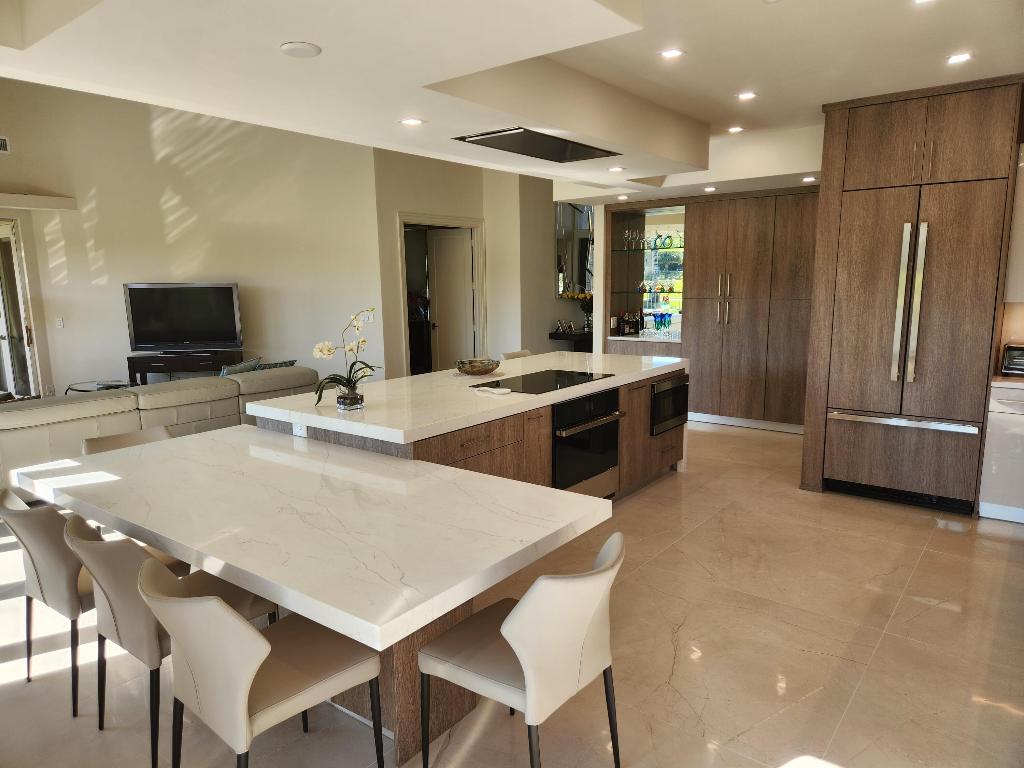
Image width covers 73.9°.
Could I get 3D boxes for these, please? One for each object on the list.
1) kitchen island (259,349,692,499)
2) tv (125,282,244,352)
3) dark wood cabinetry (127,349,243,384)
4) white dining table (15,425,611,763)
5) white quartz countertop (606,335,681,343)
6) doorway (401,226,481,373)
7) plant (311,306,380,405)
[{"bbox_3d":[-0.017,0.403,4.558,1.221,0.905,3.047,6,11,37],"label":"kitchen island"},{"bbox_3d":[-3.272,-0.655,6.802,1.063,0.684,0.140,-2,9,-8],"label":"tv"},{"bbox_3d":[-3.258,0.124,6.902,1.040,0.826,0.420,-2,9,-8],"label":"dark wood cabinetry"},{"bbox_3d":[-0.891,0.768,2.710,2.312,0.774,1.075,6,11,37],"label":"white dining table"},{"bbox_3d":[1.610,-0.515,7.685,0.912,0.040,0.560,6,11,37],"label":"white quartz countertop"},{"bbox_3d":[-0.831,-0.765,8.089,0.160,2.154,1.287,6,11,37],"label":"doorway"},{"bbox_3d":[-0.852,-0.128,3.473,0.330,0.500,0.260,-3,9,-14],"label":"plant"}]

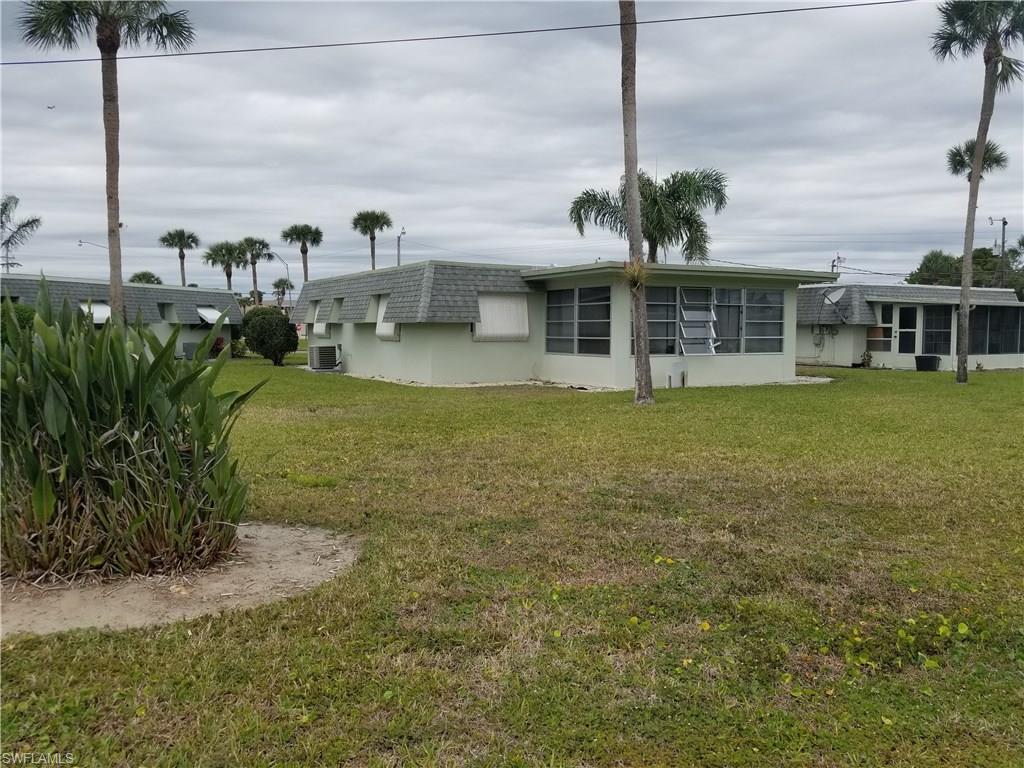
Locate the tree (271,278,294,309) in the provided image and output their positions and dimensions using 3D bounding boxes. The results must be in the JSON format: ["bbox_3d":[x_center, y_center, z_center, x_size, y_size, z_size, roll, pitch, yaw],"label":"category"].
[{"bbox_3d":[-28.224,-9.627,94.533,2.800,7.240,2.800,0,5,0],"label":"tree"}]

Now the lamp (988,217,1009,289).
[{"bbox_3d":[41.116,-8.869,64.498,1.700,10.520,0.700,0,5,0],"label":"lamp"}]

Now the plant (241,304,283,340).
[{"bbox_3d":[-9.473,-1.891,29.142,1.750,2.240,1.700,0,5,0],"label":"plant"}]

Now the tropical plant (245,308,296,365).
[{"bbox_3d":[-8.666,-1.673,27.554,1.870,2.060,1.800,0,5,0],"label":"tropical plant"}]

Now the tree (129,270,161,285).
[{"bbox_3d":[-30.498,-6.481,63.686,3.100,5.890,3.100,0,5,0],"label":"tree"}]

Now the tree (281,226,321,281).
[{"bbox_3d":[-15.601,-7.386,56.591,3.100,8.820,3.100,0,5,0],"label":"tree"}]

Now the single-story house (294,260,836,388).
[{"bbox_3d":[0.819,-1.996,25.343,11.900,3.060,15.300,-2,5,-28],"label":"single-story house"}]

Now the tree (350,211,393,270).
[{"bbox_3d":[-11.326,-8.665,61.505,3.100,10.590,3.100,0,5,0],"label":"tree"}]

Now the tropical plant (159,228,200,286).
[{"bbox_3d":[-25.939,-7.660,59.579,3.100,8.890,3.100,0,5,0],"label":"tropical plant"}]

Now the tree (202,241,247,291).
[{"bbox_3d":[-20.488,-6.529,54.654,3.200,7.420,3.200,0,5,0],"label":"tree"}]

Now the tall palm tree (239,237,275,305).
[{"bbox_3d":[-19.268,-7.078,57.619,3.000,8.050,3.000,0,5,0],"label":"tall palm tree"}]

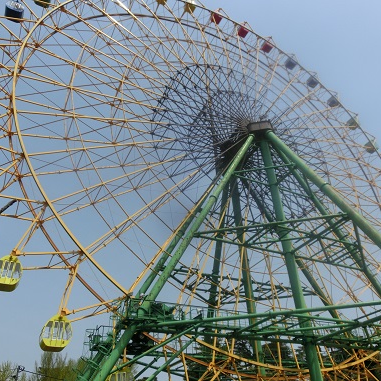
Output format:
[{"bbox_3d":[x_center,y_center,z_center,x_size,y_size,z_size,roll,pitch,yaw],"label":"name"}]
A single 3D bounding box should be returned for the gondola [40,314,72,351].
[{"bbox_3d":[-8.374,8.900,22.859,1.710,1.910,1.268,14,-40,-23],"label":"gondola"}]

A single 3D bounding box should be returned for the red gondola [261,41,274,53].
[{"bbox_3d":[13.246,-24.561,62.334,1.710,1.910,1.268,14,-40,-23],"label":"red gondola"}]

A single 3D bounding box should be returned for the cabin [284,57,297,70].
[{"bbox_3d":[17.219,-21.977,62.948,1.710,1.910,1.268,14,-40,-23],"label":"cabin"}]

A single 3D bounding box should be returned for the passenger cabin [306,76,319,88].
[{"bbox_3d":[21.030,-18.704,62.954,1.710,1.910,1.268,14,-40,-23],"label":"passenger cabin"}]

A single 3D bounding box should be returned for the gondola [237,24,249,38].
[{"bbox_3d":[8.894,-26.717,61.130,1.710,1.910,1.268,14,-40,-23],"label":"gondola"}]

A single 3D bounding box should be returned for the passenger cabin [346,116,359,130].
[{"bbox_3d":[27.207,-11.264,61.155,1.710,1.910,1.268,14,-40,-23],"label":"passenger cabin"}]

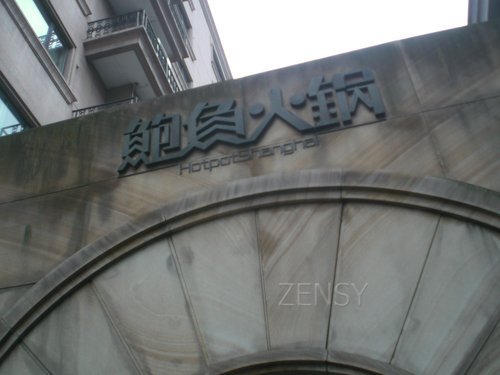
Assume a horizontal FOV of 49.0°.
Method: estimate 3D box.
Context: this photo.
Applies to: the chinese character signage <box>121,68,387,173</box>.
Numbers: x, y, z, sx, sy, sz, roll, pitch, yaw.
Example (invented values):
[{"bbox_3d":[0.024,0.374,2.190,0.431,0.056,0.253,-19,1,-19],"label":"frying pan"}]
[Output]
[{"bbox_3d":[-0.032,-0.437,3.718,1.804,0.554,0.055,-11,-39,9],"label":"chinese character signage"}]

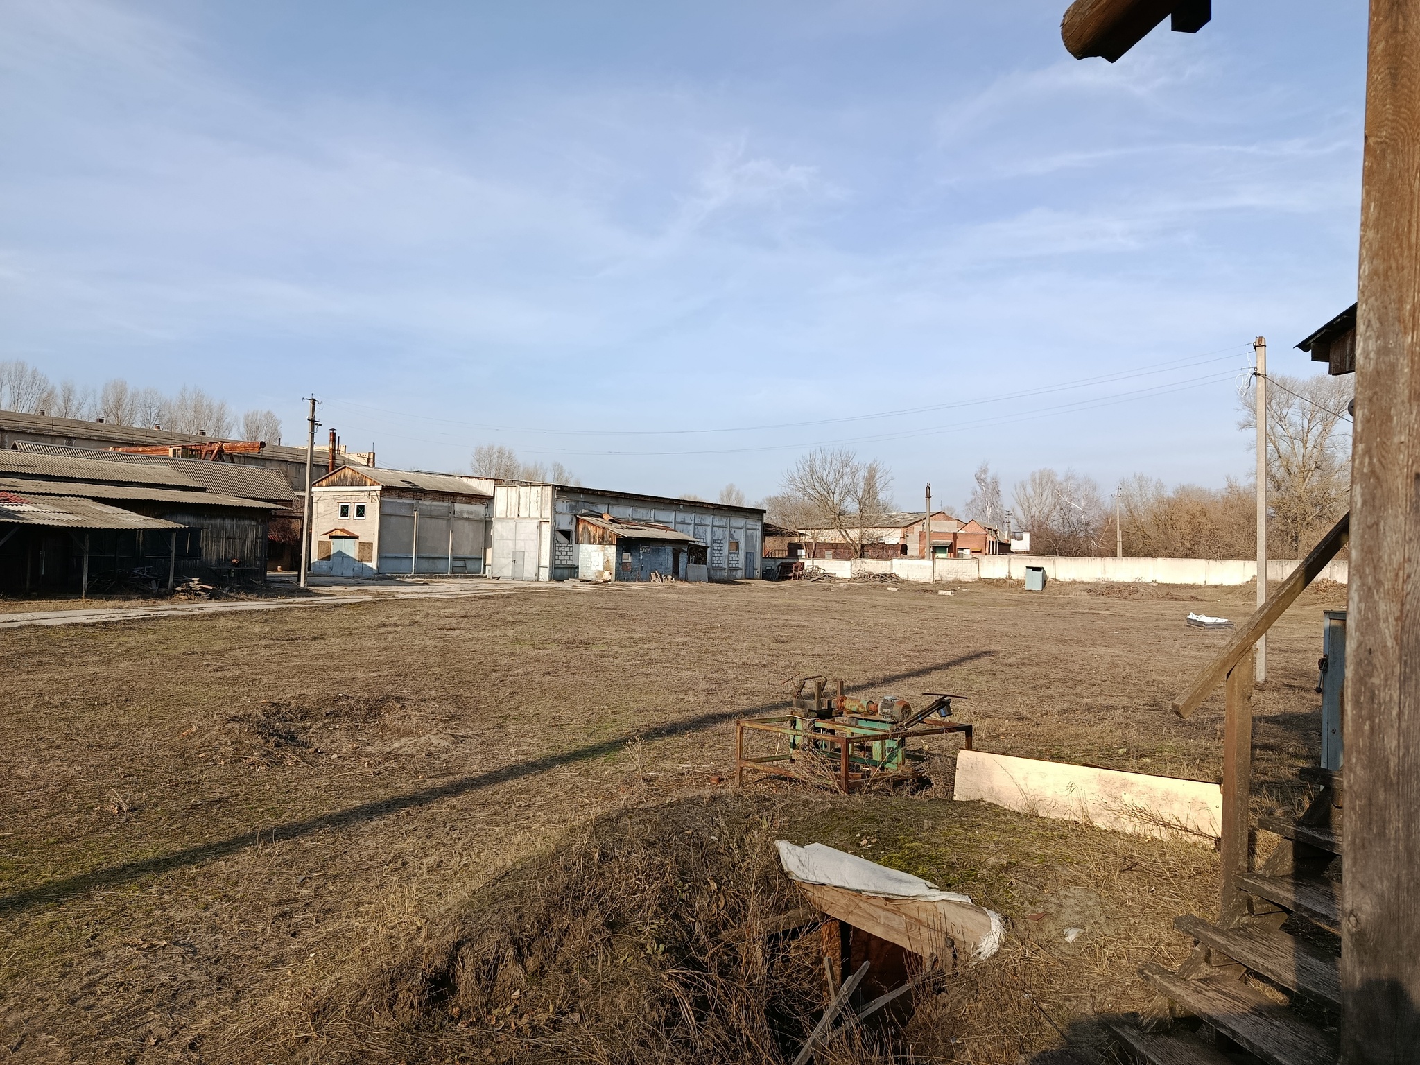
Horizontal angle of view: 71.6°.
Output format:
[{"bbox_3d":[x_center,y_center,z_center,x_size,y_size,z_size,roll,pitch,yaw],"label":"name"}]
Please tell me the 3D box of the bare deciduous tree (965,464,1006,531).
[{"bbox_3d":[37.876,-1.714,135.000,5.400,15.700,5.400,2,-1,0],"label":"bare deciduous tree"}]

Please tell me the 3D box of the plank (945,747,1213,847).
[{"bbox_3d":[2.951,2.086,7.867,2.040,0.430,0.040,1,-2,33],"label":"plank"}]

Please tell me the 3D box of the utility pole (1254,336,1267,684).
[{"bbox_3d":[10.580,-0.425,18.900,0.200,6.700,0.200,0,-2,42],"label":"utility pole"}]

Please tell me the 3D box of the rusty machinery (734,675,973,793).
[{"bbox_3d":[1.385,1.903,9.280,1.750,0.950,1.230,3,-2,-45],"label":"rusty machinery"}]

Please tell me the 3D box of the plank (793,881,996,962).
[{"bbox_3d":[0.809,1.717,4.400,0.950,0.230,0.050,1,-1,34],"label":"plank"}]

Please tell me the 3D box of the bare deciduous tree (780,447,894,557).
[{"bbox_3d":[13.217,-1.878,102.000,11.200,13.400,10.200,2,-1,0],"label":"bare deciduous tree"}]

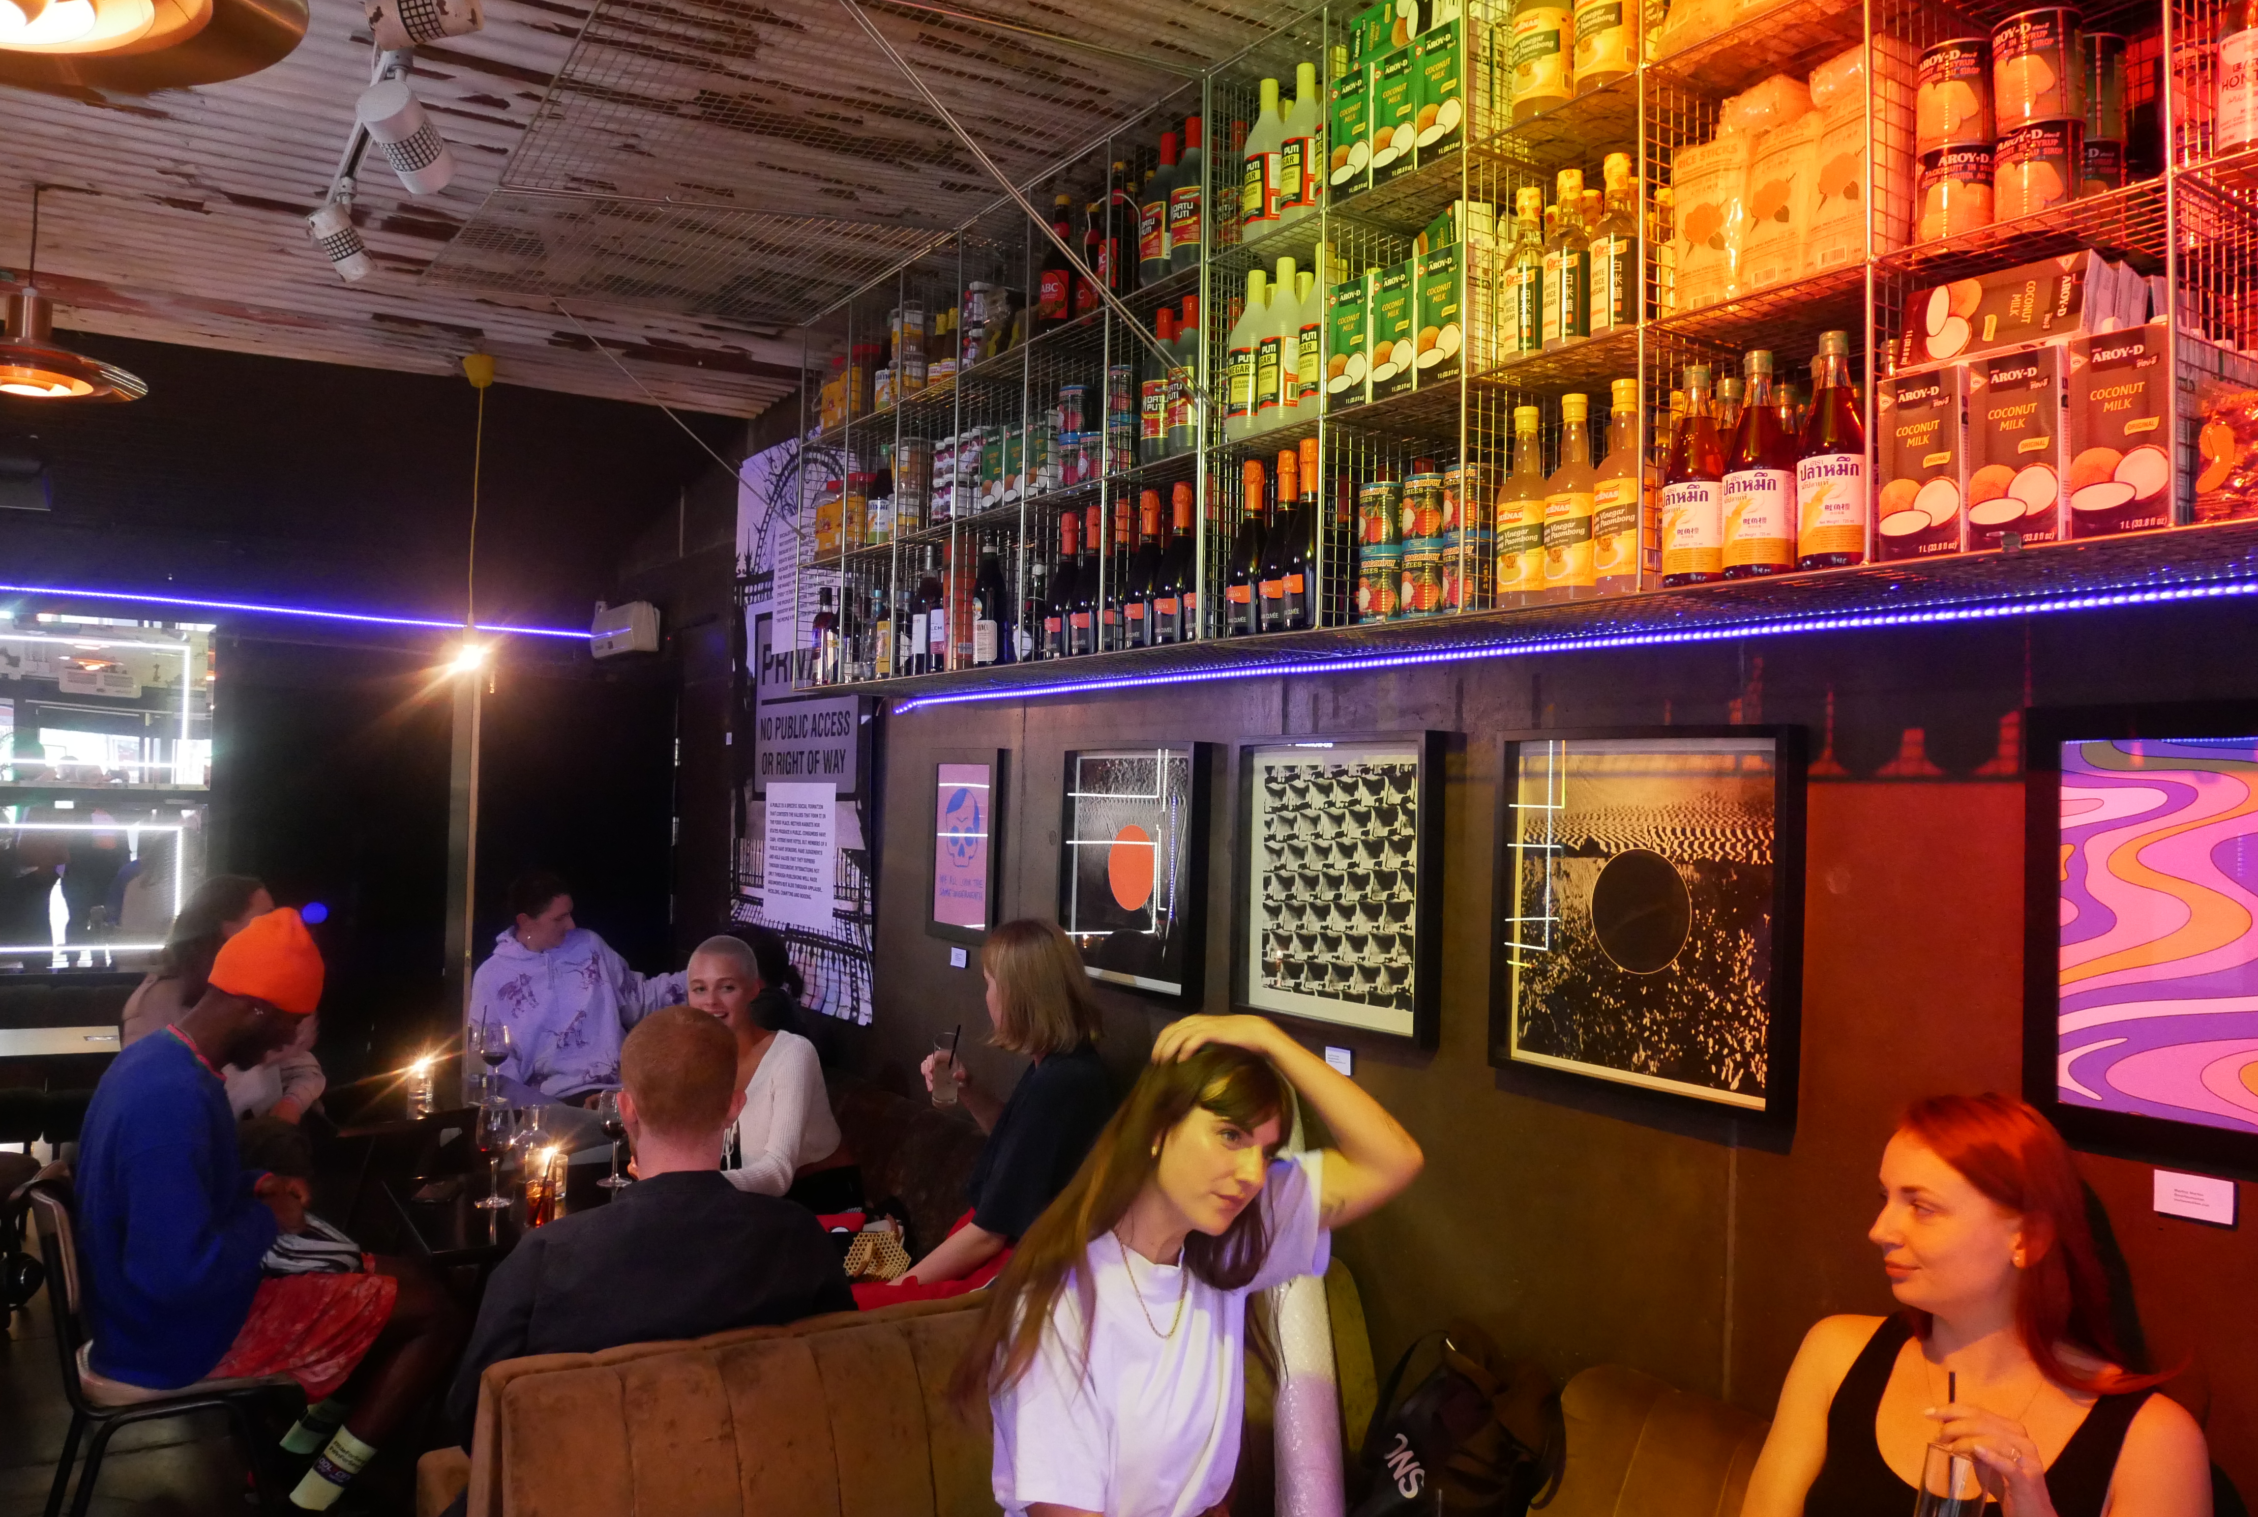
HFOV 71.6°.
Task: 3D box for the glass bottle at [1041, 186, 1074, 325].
[{"bbox_3d":[-0.145,-1.014,3.248,0.073,0.297,0.073,1,-1,0],"label":"glass bottle"}]

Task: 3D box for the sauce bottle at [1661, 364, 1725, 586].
[{"bbox_3d":[0.705,-0.349,1.955,0.076,0.277,0.076,2,-2,-34],"label":"sauce bottle"}]

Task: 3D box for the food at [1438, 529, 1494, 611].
[{"bbox_3d":[0.505,-0.263,2.336,0.076,0.112,0.076,2,-1,-34],"label":"food"}]

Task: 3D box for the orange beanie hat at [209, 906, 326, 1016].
[{"bbox_3d":[-1.685,0.391,3.100,0.205,0.180,0.180,23,-13,-32],"label":"orange beanie hat"}]

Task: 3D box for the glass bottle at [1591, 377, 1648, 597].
[{"bbox_3d":[0.646,-0.352,2.040,0.077,0.287,0.077,2,-1,-34],"label":"glass bottle"}]

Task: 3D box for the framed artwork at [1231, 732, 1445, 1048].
[{"bbox_3d":[0.382,0.230,2.951,0.050,0.550,0.535,2,-2,-34],"label":"framed artwork"}]

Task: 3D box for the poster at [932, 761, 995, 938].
[{"bbox_3d":[-0.423,0.225,4.095,0.035,0.490,0.352,2,-2,-35],"label":"poster"}]

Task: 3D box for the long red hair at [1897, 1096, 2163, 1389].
[{"bbox_3d":[0.970,0.516,1.680,0.250,0.320,0.200,1,-1,11],"label":"long red hair"}]

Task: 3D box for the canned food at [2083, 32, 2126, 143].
[{"bbox_3d":[1.042,-0.716,1.717,0.087,0.116,0.087,2,-2,-34],"label":"canned food"}]

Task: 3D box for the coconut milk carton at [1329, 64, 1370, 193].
[{"bbox_3d":[0.368,-0.961,2.435,0.060,0.196,0.089,2,-1,-34],"label":"coconut milk carton"}]

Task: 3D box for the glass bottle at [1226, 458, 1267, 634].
[{"bbox_3d":[0.215,-0.358,2.697,0.088,0.312,0.088,1,-1,0],"label":"glass bottle"}]

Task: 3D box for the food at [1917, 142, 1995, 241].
[{"bbox_3d":[0.908,-0.599,1.713,0.083,0.114,0.083,2,-1,-34],"label":"food"}]

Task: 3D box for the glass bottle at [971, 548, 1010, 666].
[{"bbox_3d":[-0.304,-0.327,3.426,0.076,0.275,0.076,1,-1,0],"label":"glass bottle"}]

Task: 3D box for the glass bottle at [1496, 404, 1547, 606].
[{"bbox_3d":[0.551,-0.347,2.168,0.077,0.282,0.077,1,-1,0],"label":"glass bottle"}]

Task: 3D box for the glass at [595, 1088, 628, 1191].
[{"bbox_3d":[-1.059,0.781,3.220,0.070,0.207,0.070,2,-2,-34],"label":"glass"}]

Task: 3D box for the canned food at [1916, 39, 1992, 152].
[{"bbox_3d":[0.909,-0.713,1.715,0.083,0.114,0.083,2,-1,-34],"label":"canned food"}]

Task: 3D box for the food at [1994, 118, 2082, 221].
[{"bbox_3d":[0.977,-0.610,1.684,0.086,0.116,0.086,2,-2,-35],"label":"food"}]

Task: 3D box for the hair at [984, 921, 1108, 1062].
[{"bbox_3d":[-0.168,0.450,3.070,0.235,0.275,0.210,1,-1,21],"label":"hair"}]

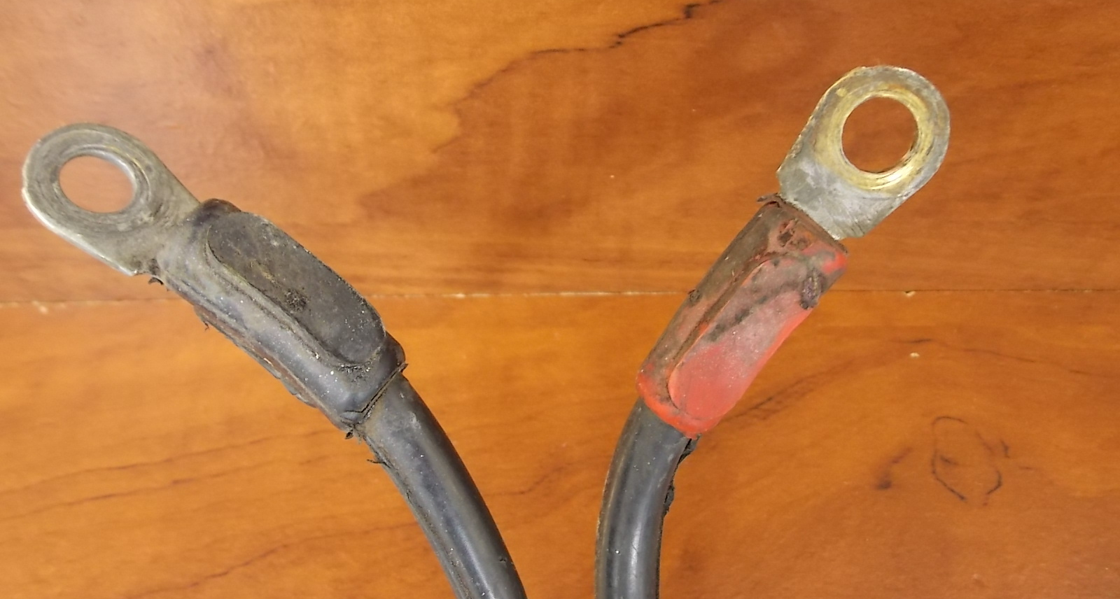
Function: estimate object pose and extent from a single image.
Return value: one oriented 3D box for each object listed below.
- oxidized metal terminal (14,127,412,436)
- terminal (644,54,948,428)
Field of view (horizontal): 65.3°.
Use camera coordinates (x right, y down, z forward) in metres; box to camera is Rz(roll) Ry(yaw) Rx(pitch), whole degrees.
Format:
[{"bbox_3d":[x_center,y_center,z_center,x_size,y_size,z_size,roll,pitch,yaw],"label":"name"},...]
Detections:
[{"bbox_3d":[-0.053,-0.004,0.136,0.061,0.013,0.018,35,52,-8],"label":"oxidized metal terminal"},{"bbox_3d":[0.033,-0.007,0.126,0.017,0.013,0.059,34,102,-5],"label":"terminal"}]

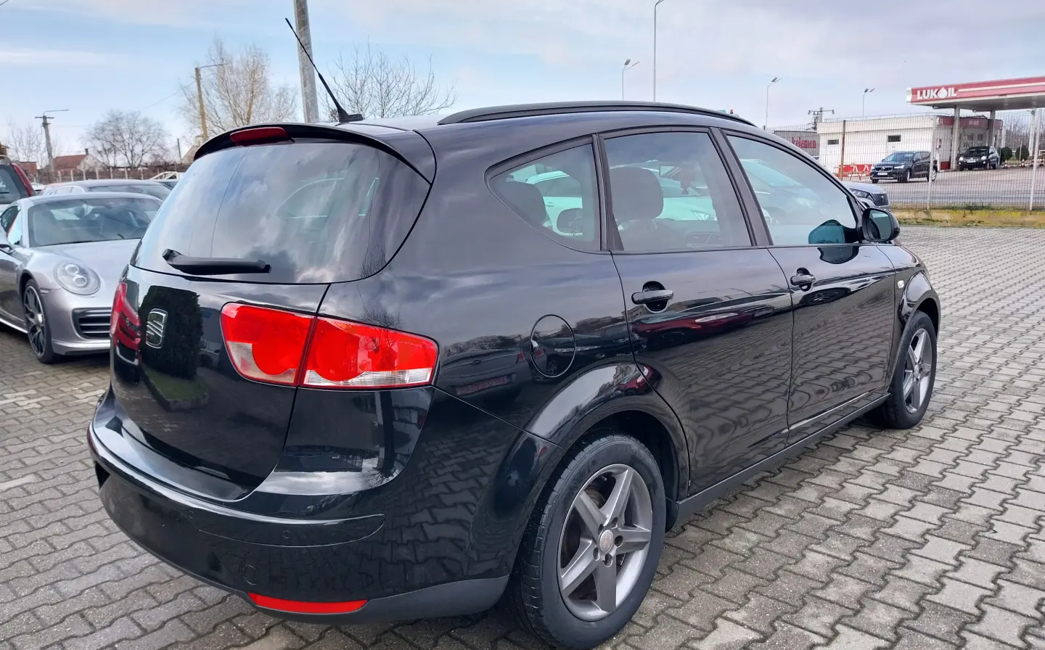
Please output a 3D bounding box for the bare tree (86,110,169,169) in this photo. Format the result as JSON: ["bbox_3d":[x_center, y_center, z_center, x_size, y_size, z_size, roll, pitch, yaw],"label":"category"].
[{"bbox_3d":[-21.806,-9.054,44.102,5.300,5.876,5.300,-7,12,-25],"label":"bare tree"}]

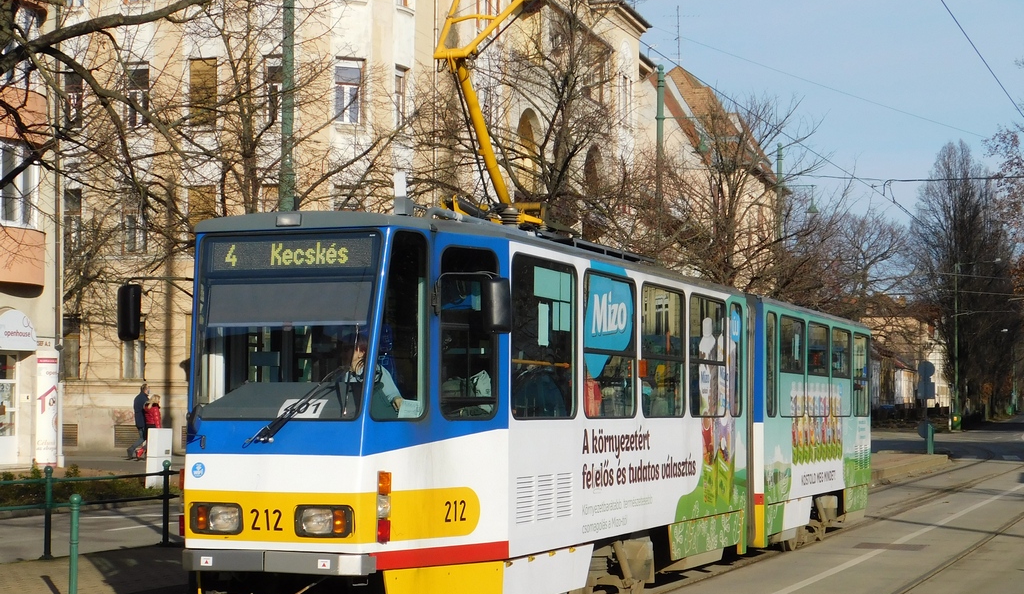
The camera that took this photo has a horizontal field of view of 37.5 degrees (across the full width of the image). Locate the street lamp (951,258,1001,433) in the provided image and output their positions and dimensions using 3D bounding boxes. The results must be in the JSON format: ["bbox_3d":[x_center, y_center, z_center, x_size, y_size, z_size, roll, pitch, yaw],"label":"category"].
[{"bbox_3d":[25.870,2.581,84.086,2.500,9.750,0.380,-1,-4,15],"label":"street lamp"}]

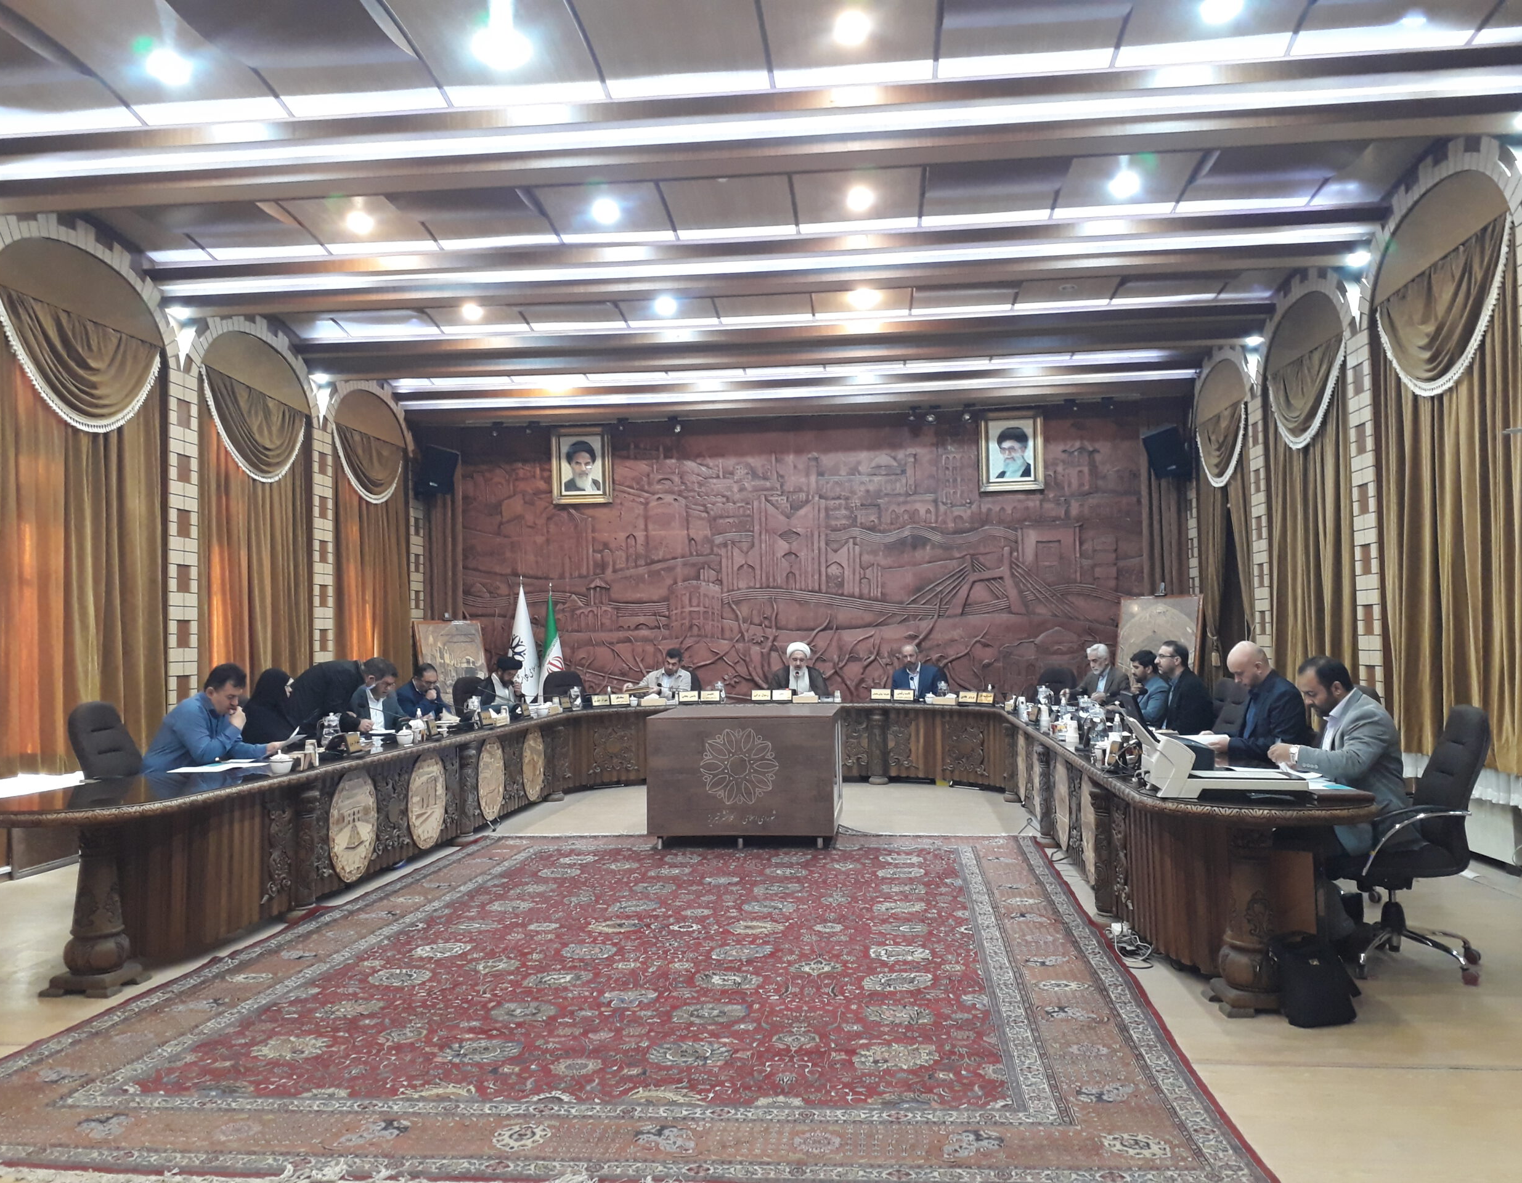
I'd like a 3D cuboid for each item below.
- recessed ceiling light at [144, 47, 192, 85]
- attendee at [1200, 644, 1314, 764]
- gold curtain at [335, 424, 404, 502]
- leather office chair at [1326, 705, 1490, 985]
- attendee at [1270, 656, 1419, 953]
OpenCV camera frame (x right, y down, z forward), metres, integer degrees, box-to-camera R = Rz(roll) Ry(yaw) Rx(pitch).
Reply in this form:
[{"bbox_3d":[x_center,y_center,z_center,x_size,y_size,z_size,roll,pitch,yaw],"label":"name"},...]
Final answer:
[{"bbox_3d":[-3.044,-2.702,6.326,0.170,0.060,0.170,-1,-2,6],"label":"recessed ceiling light"},{"bbox_3d":[2.521,0.926,6.252,0.670,1.330,0.520,-1,-3,-3],"label":"attendee"},{"bbox_3d":[-4.171,-1.355,13.138,0.150,0.730,1.750,-1,-2,6],"label":"gold curtain"},{"bbox_3d":[2.671,1.020,5.123,0.670,1.090,0.610,-2,-2,9],"label":"leather office chair"},{"bbox_3d":[2.422,0.911,5.236,0.680,1.270,0.540,-1,-3,-6],"label":"attendee"}]

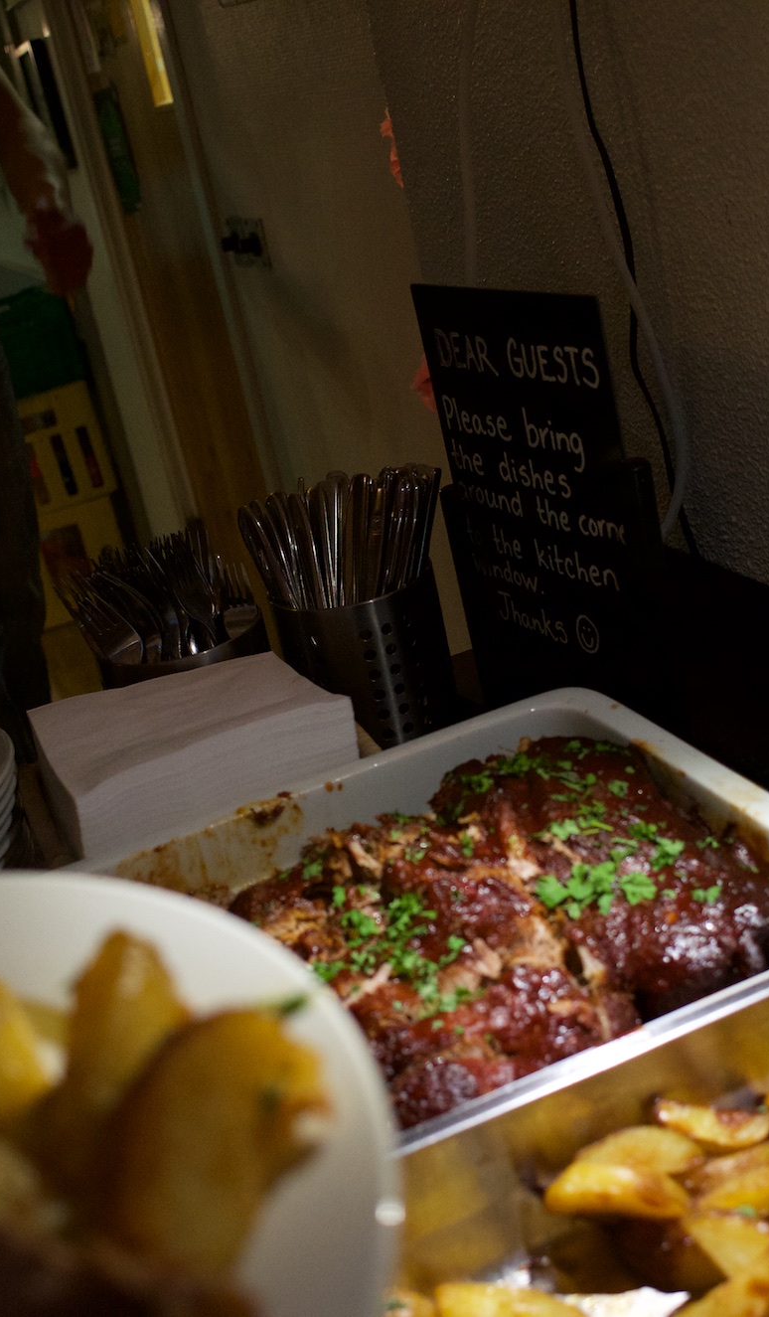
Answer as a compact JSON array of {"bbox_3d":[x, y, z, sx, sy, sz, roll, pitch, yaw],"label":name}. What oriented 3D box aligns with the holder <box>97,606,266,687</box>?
[{"bbox_3d":[-0.132,0.042,1.122,0.120,0.135,0.120,-13,21,0],"label":"holder"}]

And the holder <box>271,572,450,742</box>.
[{"bbox_3d":[-0.010,0.004,1.150,0.120,0.135,0.120,-13,21,0],"label":"holder"}]

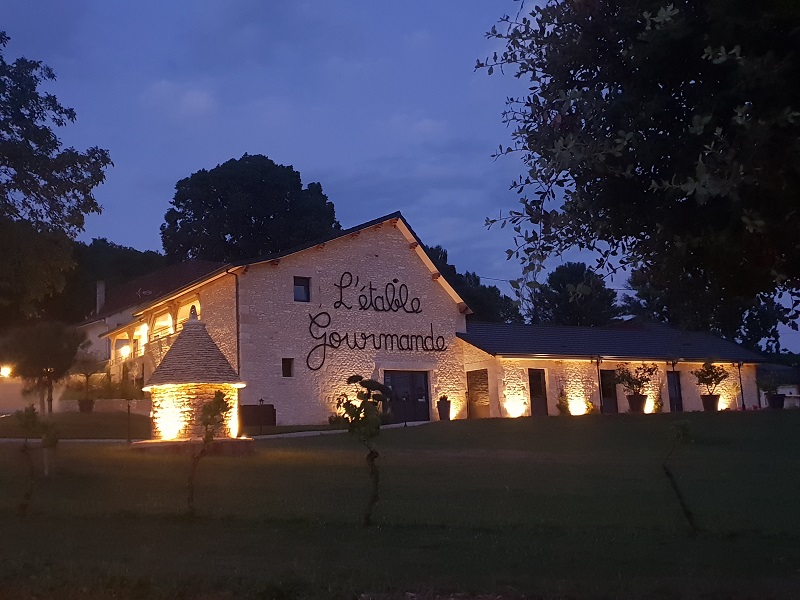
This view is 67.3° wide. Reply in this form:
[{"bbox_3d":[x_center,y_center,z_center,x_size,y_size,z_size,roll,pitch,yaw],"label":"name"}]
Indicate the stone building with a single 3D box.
[{"bbox_3d":[2.533,2.431,37.846,31.600,9.550,21.200,4,-11,-31],"label":"stone building"}]

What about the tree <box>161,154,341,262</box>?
[{"bbox_3d":[-13.770,-1.879,55.170,16.880,24.299,16.000,-2,-10,0],"label":"tree"}]

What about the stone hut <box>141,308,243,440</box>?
[{"bbox_3d":[-6.245,2.189,18.127,3.080,3.917,3.050,-2,-10,0],"label":"stone hut"}]

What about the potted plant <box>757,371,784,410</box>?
[{"bbox_3d":[20.245,4.936,32.813,1.495,2.097,1.500,-2,-10,0],"label":"potted plant"}]

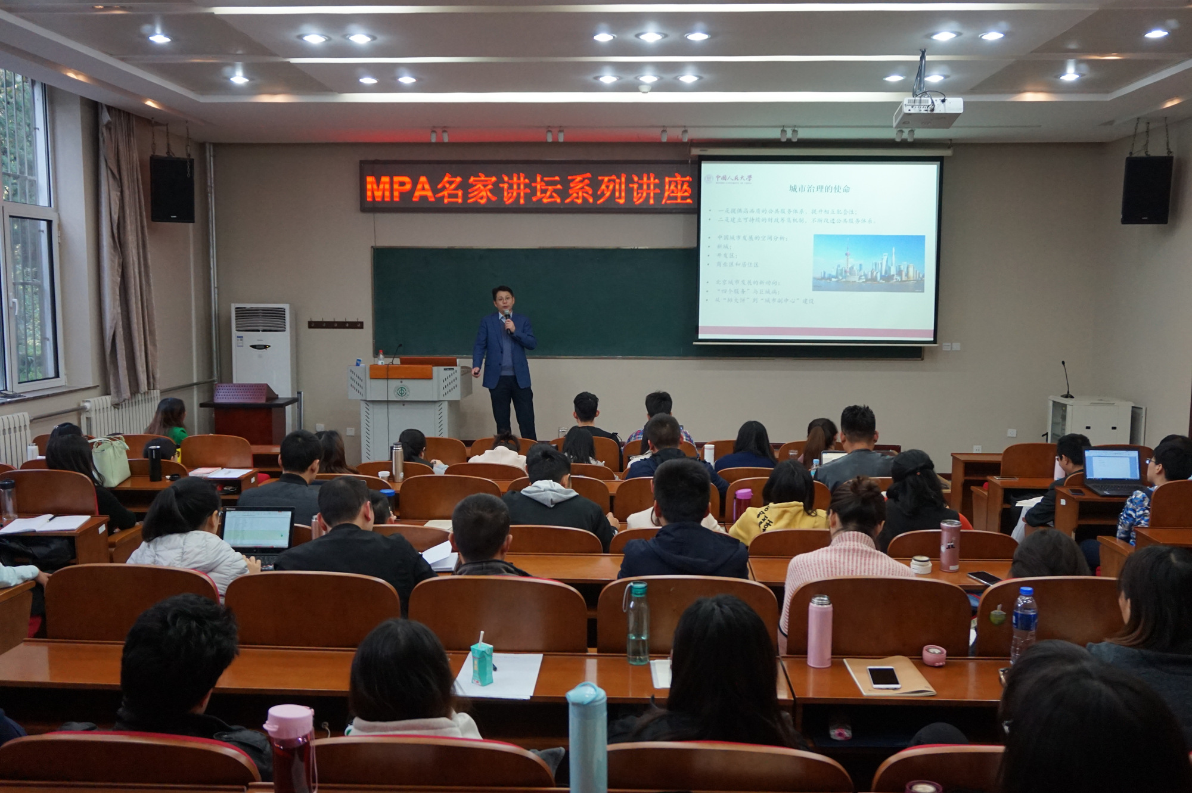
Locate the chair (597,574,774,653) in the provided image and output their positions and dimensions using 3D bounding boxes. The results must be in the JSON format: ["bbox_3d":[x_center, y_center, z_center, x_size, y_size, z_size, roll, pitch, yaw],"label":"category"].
[{"bbox_3d":[0.264,0.958,3.151,0.510,0.970,0.540,0,6,2],"label":"chair"}]

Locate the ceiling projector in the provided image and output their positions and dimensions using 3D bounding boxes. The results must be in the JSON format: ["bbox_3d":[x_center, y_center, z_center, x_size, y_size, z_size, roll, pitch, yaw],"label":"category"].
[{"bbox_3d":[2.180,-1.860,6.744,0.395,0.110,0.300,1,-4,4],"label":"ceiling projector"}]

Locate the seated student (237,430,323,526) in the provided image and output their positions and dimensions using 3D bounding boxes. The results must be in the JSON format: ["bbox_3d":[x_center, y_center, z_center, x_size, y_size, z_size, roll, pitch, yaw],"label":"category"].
[{"bbox_3d":[-1.179,0.772,4.446,0.520,1.290,0.780,1,6,10],"label":"seated student"}]

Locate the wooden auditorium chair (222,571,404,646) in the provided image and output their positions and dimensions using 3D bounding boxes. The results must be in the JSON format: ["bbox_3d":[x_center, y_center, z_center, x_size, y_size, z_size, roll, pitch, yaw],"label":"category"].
[{"bbox_3d":[-0.801,0.949,3.187,0.510,0.970,0.540,0,6,2],"label":"wooden auditorium chair"}]

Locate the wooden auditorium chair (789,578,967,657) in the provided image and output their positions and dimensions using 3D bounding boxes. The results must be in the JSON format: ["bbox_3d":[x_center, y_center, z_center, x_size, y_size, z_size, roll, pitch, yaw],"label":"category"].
[{"bbox_3d":[0.844,1.000,3.341,0.540,0.996,0.560,1,6,2],"label":"wooden auditorium chair"}]

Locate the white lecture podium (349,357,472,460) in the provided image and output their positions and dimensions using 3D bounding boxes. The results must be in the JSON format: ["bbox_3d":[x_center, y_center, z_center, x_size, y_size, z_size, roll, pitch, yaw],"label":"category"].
[{"bbox_3d":[-1.810,0.150,10.148,1.074,1.064,0.730,0,6,2],"label":"white lecture podium"}]

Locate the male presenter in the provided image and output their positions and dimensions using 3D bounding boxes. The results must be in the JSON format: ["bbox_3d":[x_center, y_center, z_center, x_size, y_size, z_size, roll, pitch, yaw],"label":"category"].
[{"bbox_3d":[-0.867,-0.186,9.787,0.620,1.740,0.400,0,6,0],"label":"male presenter"}]

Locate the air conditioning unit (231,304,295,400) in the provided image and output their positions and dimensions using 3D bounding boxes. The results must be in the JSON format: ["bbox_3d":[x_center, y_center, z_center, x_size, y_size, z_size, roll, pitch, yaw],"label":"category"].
[{"bbox_3d":[-3.416,-0.047,10.688,0.575,1.840,0.340,0,6,-3],"label":"air conditioning unit"}]

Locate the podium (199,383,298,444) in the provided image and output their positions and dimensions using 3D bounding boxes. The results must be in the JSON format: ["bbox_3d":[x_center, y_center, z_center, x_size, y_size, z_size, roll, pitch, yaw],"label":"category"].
[{"bbox_3d":[-3.147,0.481,9.361,0.770,1.215,0.470,1,6,2],"label":"podium"}]

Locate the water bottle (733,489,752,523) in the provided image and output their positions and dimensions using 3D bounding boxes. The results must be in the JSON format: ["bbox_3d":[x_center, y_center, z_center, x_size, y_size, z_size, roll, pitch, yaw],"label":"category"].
[{"bbox_3d":[0.755,0.568,5.242,0.080,0.174,0.080,1,6,2],"label":"water bottle"}]

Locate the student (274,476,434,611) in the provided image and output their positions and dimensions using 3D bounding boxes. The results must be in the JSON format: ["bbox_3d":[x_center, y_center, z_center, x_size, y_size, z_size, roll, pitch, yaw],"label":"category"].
[{"bbox_3d":[-0.773,0.829,3.467,0.520,1.142,0.750,1,6,6],"label":"student"}]

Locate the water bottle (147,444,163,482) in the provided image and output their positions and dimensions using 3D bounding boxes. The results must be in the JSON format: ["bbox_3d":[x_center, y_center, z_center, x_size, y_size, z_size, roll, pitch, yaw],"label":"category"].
[{"bbox_3d":[-2.716,0.411,6.315,0.074,0.220,0.074,1,6,2],"label":"water bottle"}]

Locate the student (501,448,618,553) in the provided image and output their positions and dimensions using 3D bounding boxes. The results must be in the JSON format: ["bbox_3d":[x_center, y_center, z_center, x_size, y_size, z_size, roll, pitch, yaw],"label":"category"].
[{"bbox_3d":[-0.151,0.816,4.627,0.520,1.299,0.750,1,6,2],"label":"student"}]

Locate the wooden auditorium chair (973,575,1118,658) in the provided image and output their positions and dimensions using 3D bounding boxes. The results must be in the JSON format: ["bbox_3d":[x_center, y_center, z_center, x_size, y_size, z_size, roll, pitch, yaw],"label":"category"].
[{"bbox_3d":[1.391,1.001,3.319,0.540,1.006,0.560,1,6,2],"label":"wooden auditorium chair"}]

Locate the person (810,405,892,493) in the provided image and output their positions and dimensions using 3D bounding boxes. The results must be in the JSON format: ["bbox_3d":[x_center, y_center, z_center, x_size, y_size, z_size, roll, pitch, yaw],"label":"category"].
[{"bbox_3d":[1.339,0.667,5.463,0.490,1.265,0.720,1,6,3],"label":"person"}]

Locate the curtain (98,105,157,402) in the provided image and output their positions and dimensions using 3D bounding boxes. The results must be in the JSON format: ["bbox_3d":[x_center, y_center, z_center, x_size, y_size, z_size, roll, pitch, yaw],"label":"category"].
[{"bbox_3d":[-4.125,-1.246,9.176,0.200,2.550,0.650,1,6,3],"label":"curtain"}]

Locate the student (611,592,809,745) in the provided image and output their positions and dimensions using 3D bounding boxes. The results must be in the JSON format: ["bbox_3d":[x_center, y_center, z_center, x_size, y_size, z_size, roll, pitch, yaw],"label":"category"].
[{"bbox_3d":[0.240,0.980,2.383,0.460,1.232,0.720,1,6,2],"label":"student"}]

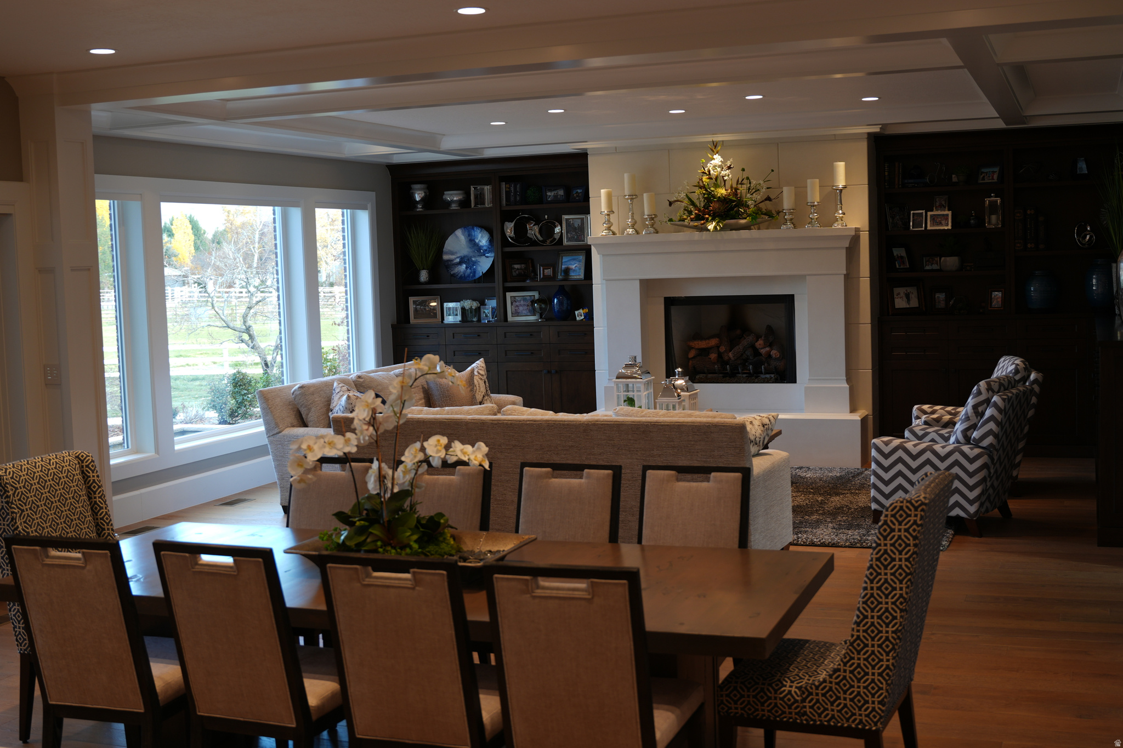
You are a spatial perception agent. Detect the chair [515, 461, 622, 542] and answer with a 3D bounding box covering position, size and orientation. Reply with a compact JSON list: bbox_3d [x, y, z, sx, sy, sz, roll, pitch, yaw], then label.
[{"bbox_3d":[-0.057,0.849,4.827,0.440,0.965,0.600,0,5,21],"label":"chair"}]

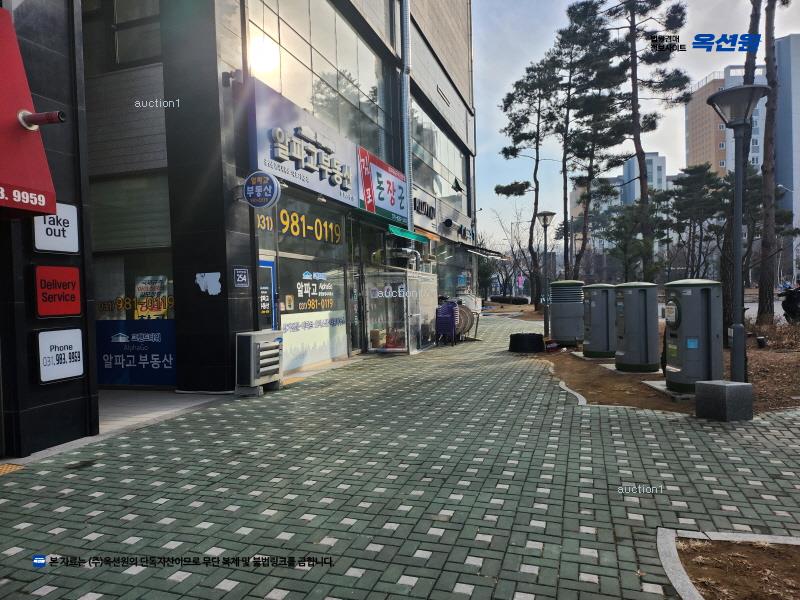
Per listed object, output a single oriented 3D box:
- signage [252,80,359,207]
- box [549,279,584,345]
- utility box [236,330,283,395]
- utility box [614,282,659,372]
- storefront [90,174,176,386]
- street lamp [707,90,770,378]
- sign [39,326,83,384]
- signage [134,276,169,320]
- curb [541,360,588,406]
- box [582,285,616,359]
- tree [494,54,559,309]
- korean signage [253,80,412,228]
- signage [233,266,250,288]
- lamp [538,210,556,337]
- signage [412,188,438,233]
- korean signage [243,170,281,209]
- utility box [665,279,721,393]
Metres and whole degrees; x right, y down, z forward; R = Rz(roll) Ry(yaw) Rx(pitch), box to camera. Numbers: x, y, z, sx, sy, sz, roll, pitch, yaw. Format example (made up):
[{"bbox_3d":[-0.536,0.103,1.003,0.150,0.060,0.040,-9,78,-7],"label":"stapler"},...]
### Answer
[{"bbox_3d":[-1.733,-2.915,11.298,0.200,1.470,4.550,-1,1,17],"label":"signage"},{"bbox_3d":[4.380,0.355,14.637,0.760,1.660,0.760,-1,1,3],"label":"box"},{"bbox_3d":[-2.210,0.970,8.733,0.340,0.910,0.910,-1,1,17],"label":"utility box"},{"bbox_3d":[4.215,0.457,9.970,0.610,1.550,0.780,-2,1,0],"label":"utility box"},{"bbox_3d":[-4.466,-0.345,9.270,1.720,3.600,0.120,-1,1,18],"label":"storefront"},{"bbox_3d":[4.013,-0.634,6.580,0.630,3.850,0.630,-2,1,0],"label":"street lamp"},{"bbox_3d":[-3.512,0.563,5.745,0.070,0.500,0.500,-1,1,17],"label":"sign"},{"bbox_3d":[-4.090,-0.023,9.207,0.610,0.760,0.030,-1,1,18],"label":"signage"},{"bbox_3d":[2.686,1.287,9.534,0.330,0.130,4.700,-1,1,7],"label":"curb"},{"bbox_3d":[4.180,0.436,11.707,0.660,1.520,0.640,-1,1,3],"label":"box"},{"bbox_3d":[7.232,-6.516,32.385,3.700,14.700,3.700,-1,1,0],"label":"tree"},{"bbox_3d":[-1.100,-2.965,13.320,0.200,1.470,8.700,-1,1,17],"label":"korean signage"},{"bbox_3d":[-2.522,-0.346,8.874,0.030,0.290,0.390,-1,1,18],"label":"signage"},{"bbox_3d":[4.482,-0.804,16.969,0.570,3.900,0.570,-1,1,0],"label":"lamp"},{"bbox_3d":[0.917,-3.086,19.365,0.150,1.350,3.200,-1,1,18],"label":"signage"},{"bbox_3d":[-2.188,-1.721,8.692,0.570,0.570,0.130,-1,1,17],"label":"korean signage"},{"bbox_3d":[4.215,0.488,8.030,0.610,1.550,0.780,-2,1,0],"label":"utility box"}]

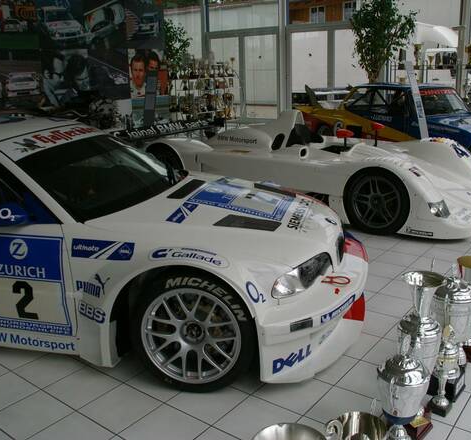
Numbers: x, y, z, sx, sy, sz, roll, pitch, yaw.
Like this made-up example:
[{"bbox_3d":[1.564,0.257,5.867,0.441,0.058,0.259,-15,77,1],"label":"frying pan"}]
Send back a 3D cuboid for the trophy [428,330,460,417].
[{"bbox_3d":[0.967,0.689,2.289,0.128,0.398,0.128,10,19,39],"label":"trophy"}]

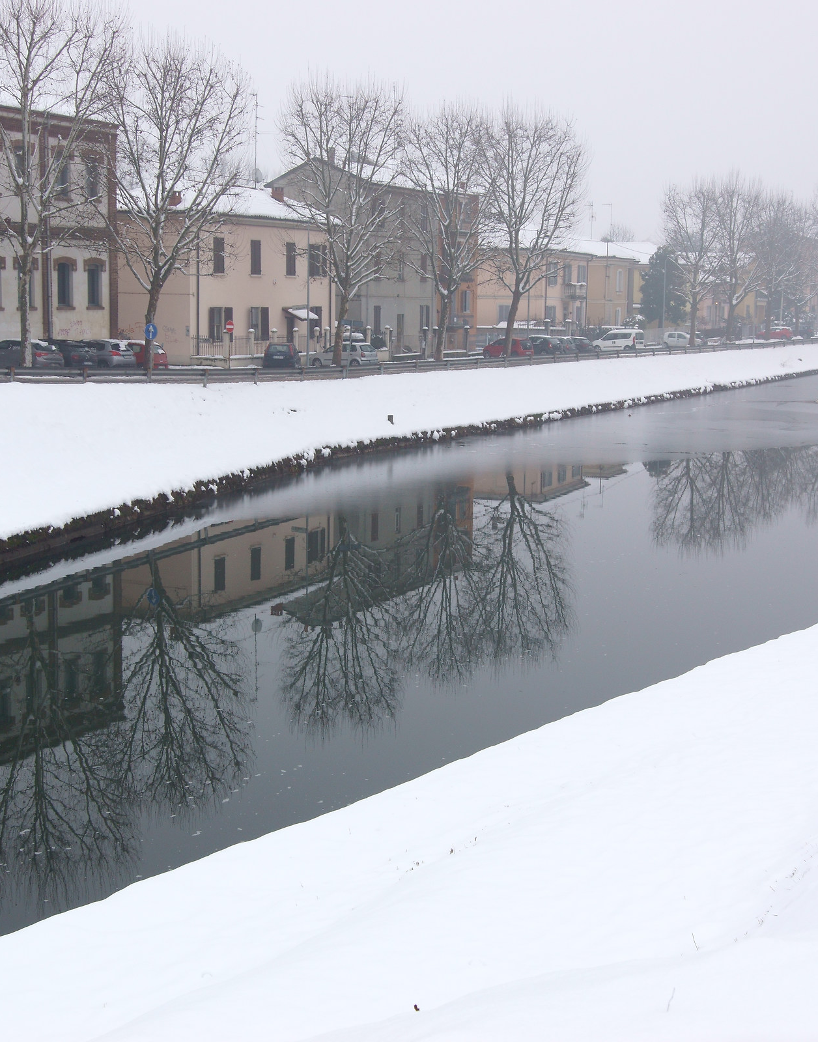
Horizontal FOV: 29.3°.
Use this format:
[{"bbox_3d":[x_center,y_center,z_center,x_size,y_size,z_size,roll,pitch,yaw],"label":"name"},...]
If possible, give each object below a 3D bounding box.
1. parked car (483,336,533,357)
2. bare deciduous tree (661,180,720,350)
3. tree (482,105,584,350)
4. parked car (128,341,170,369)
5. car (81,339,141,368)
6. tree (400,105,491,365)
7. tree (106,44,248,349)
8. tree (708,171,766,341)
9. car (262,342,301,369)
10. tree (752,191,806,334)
[{"bbox_3d":[7.004,-12.053,110.000,1.640,1.480,3.550,-6,11,-40],"label":"parked car"},{"bbox_3d":[26.783,-24.300,148.729,5.420,15.590,5.420,2,8,10],"label":"bare deciduous tree"},{"bbox_3d":[8.675,-19.917,109.020,7.360,17.540,7.360,1,8,4],"label":"tree"},{"bbox_3d":[-13.090,-7.606,73.000,3.600,1.500,1.600,6,10,31],"label":"parked car"},{"bbox_3d":[-14.395,-7.413,71.000,4.150,1.560,1.740,6,10,30],"label":"car"},{"bbox_3d":[2.321,-18.091,99.218,5.750,16.180,5.750,1,8,1],"label":"tree"},{"bbox_3d":[-10.344,-13.925,69.500,6.500,15.100,6.500,0,8,-9],"label":"tree"},{"bbox_3d":[33.775,-27.011,161.000,6.000,17.600,6.000,3,9,12],"label":"tree"},{"bbox_3d":[-6.686,-8.511,81.500,1.690,1.460,3.920,-1,8,-11],"label":"car"},{"bbox_3d":[41.064,-28.339,174.492,6.080,16.510,6.080,3,9,13],"label":"tree"}]

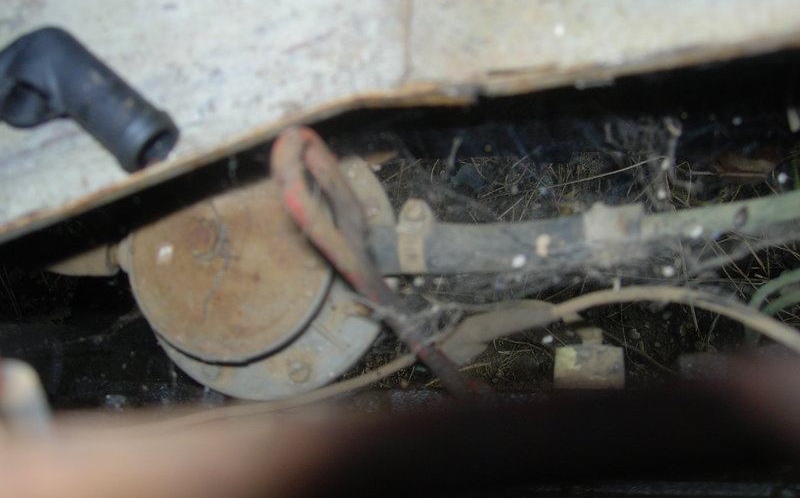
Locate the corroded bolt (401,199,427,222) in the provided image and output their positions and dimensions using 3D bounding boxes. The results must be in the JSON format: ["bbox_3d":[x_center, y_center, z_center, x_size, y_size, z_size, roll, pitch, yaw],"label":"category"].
[{"bbox_3d":[0.005,-0.015,0.340,0.009,0.007,0.009,-1,65,2],"label":"corroded bolt"}]

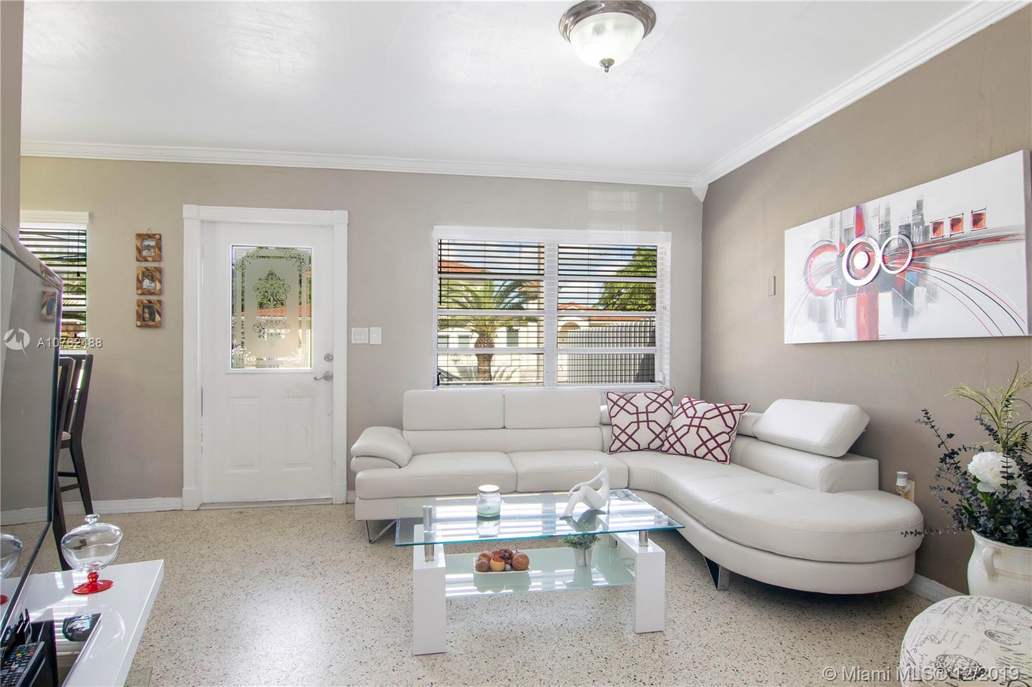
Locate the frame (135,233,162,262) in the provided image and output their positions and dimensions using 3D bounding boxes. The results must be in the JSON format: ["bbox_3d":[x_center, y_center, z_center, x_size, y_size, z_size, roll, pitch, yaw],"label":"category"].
[{"bbox_3d":[-2.550,-0.664,3.591,0.162,0.196,0.020,0,0,-9],"label":"frame"}]

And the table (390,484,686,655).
[{"bbox_3d":[0.070,0.957,2.260,1.135,0.436,0.570,0,0,-10],"label":"table"}]

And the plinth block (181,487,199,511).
[{"bbox_3d":[-2.283,1.089,3.630,0.105,0.168,0.028,0,1,-8],"label":"plinth block"}]

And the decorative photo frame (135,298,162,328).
[{"bbox_3d":[-2.548,-0.208,3.591,0.160,0.196,0.020,0,0,-9],"label":"decorative photo frame"}]

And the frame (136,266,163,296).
[{"bbox_3d":[-2.547,-0.434,3.591,0.158,0.197,0.020,0,0,-9],"label":"frame"}]

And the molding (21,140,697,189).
[{"bbox_3d":[-0.940,-1.306,3.808,4.868,0.080,0.080,0,0,-9],"label":"molding"}]

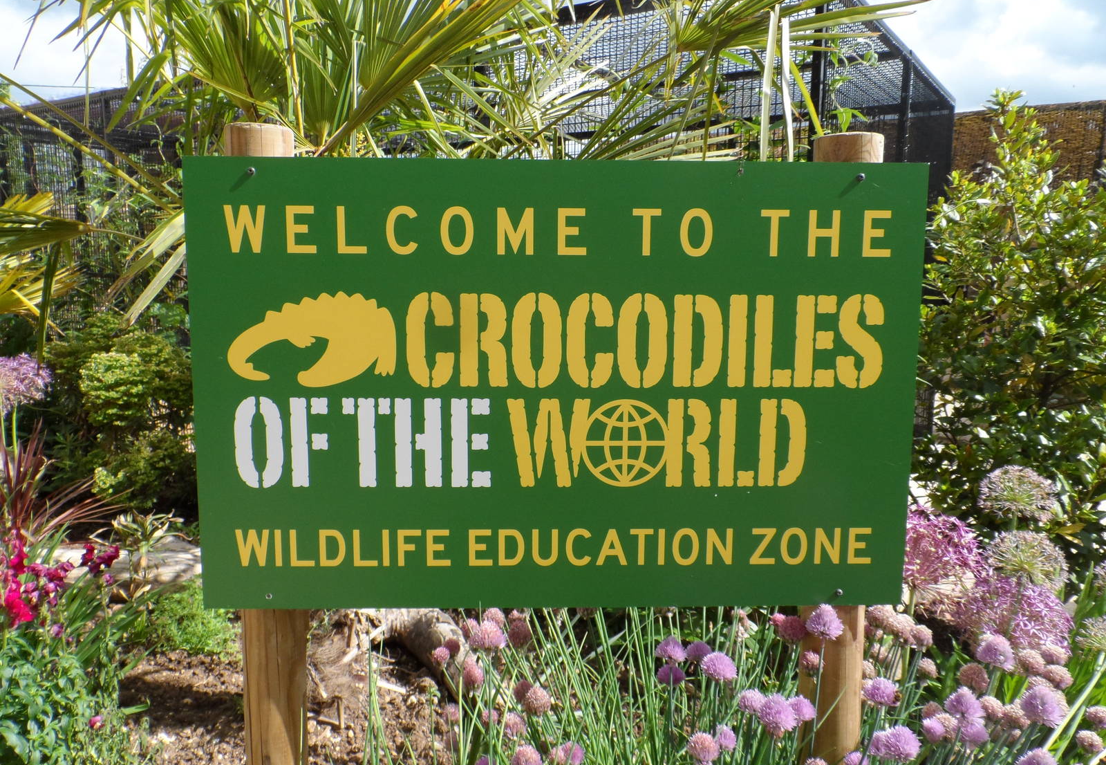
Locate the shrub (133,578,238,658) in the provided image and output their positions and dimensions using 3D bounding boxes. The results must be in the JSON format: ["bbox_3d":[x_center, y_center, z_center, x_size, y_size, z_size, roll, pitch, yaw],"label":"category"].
[{"bbox_3d":[-0.954,0.605,2.000,0.285,0.170,0.250,0,6,0],"label":"shrub"}]

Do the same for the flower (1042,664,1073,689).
[{"bbox_3d":[0.526,0.307,0.800,0.029,0.025,0.029,0,6,0],"label":"flower"}]

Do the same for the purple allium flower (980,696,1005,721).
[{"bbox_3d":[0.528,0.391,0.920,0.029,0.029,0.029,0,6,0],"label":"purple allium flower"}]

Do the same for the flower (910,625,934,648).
[{"bbox_3d":[0.428,0.295,0.890,0.026,0.026,0.026,0,6,0],"label":"flower"}]

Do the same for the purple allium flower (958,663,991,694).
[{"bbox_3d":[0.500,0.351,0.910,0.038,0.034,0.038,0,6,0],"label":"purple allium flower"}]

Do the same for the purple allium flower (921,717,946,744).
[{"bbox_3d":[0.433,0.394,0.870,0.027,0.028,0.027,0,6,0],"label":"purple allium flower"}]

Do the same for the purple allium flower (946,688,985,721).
[{"bbox_3d":[0.472,0.368,0.877,0.044,0.037,0.044,0,6,0],"label":"purple allium flower"}]

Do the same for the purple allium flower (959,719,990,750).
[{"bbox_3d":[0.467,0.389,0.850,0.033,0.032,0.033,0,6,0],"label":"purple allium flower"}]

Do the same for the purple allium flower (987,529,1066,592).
[{"bbox_3d":[0.695,0.261,1.122,0.119,0.091,0.119,0,6,0],"label":"purple allium flower"}]

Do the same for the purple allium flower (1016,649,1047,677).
[{"bbox_3d":[0.575,0.336,0.920,0.037,0.030,0.037,0,6,0],"label":"purple allium flower"}]

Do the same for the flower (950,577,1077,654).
[{"bbox_3d":[0.648,0.326,1.080,0.150,0.135,0.150,0,6,0],"label":"flower"}]

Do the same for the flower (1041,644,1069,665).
[{"bbox_3d":[0.654,0.355,1.000,0.037,0.027,0.037,0,6,0],"label":"flower"}]

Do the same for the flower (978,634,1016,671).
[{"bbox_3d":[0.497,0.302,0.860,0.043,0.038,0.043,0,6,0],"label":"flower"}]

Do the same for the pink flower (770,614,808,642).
[{"bbox_3d":[0.300,0.310,0.969,0.042,0.035,0.042,0,6,0],"label":"pink flower"}]

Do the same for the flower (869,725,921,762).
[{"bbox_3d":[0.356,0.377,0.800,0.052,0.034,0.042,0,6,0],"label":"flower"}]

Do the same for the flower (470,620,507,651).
[{"bbox_3d":[-0.069,0.270,0.820,0.038,0.033,0.038,0,6,0],"label":"flower"}]

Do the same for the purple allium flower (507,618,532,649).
[{"bbox_3d":[-0.044,0.335,1.020,0.033,0.039,0.033,0,6,0],"label":"purple allium flower"}]

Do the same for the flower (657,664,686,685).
[{"bbox_3d":[0.150,0.368,0.969,0.036,0.029,0.036,0,6,0],"label":"flower"}]

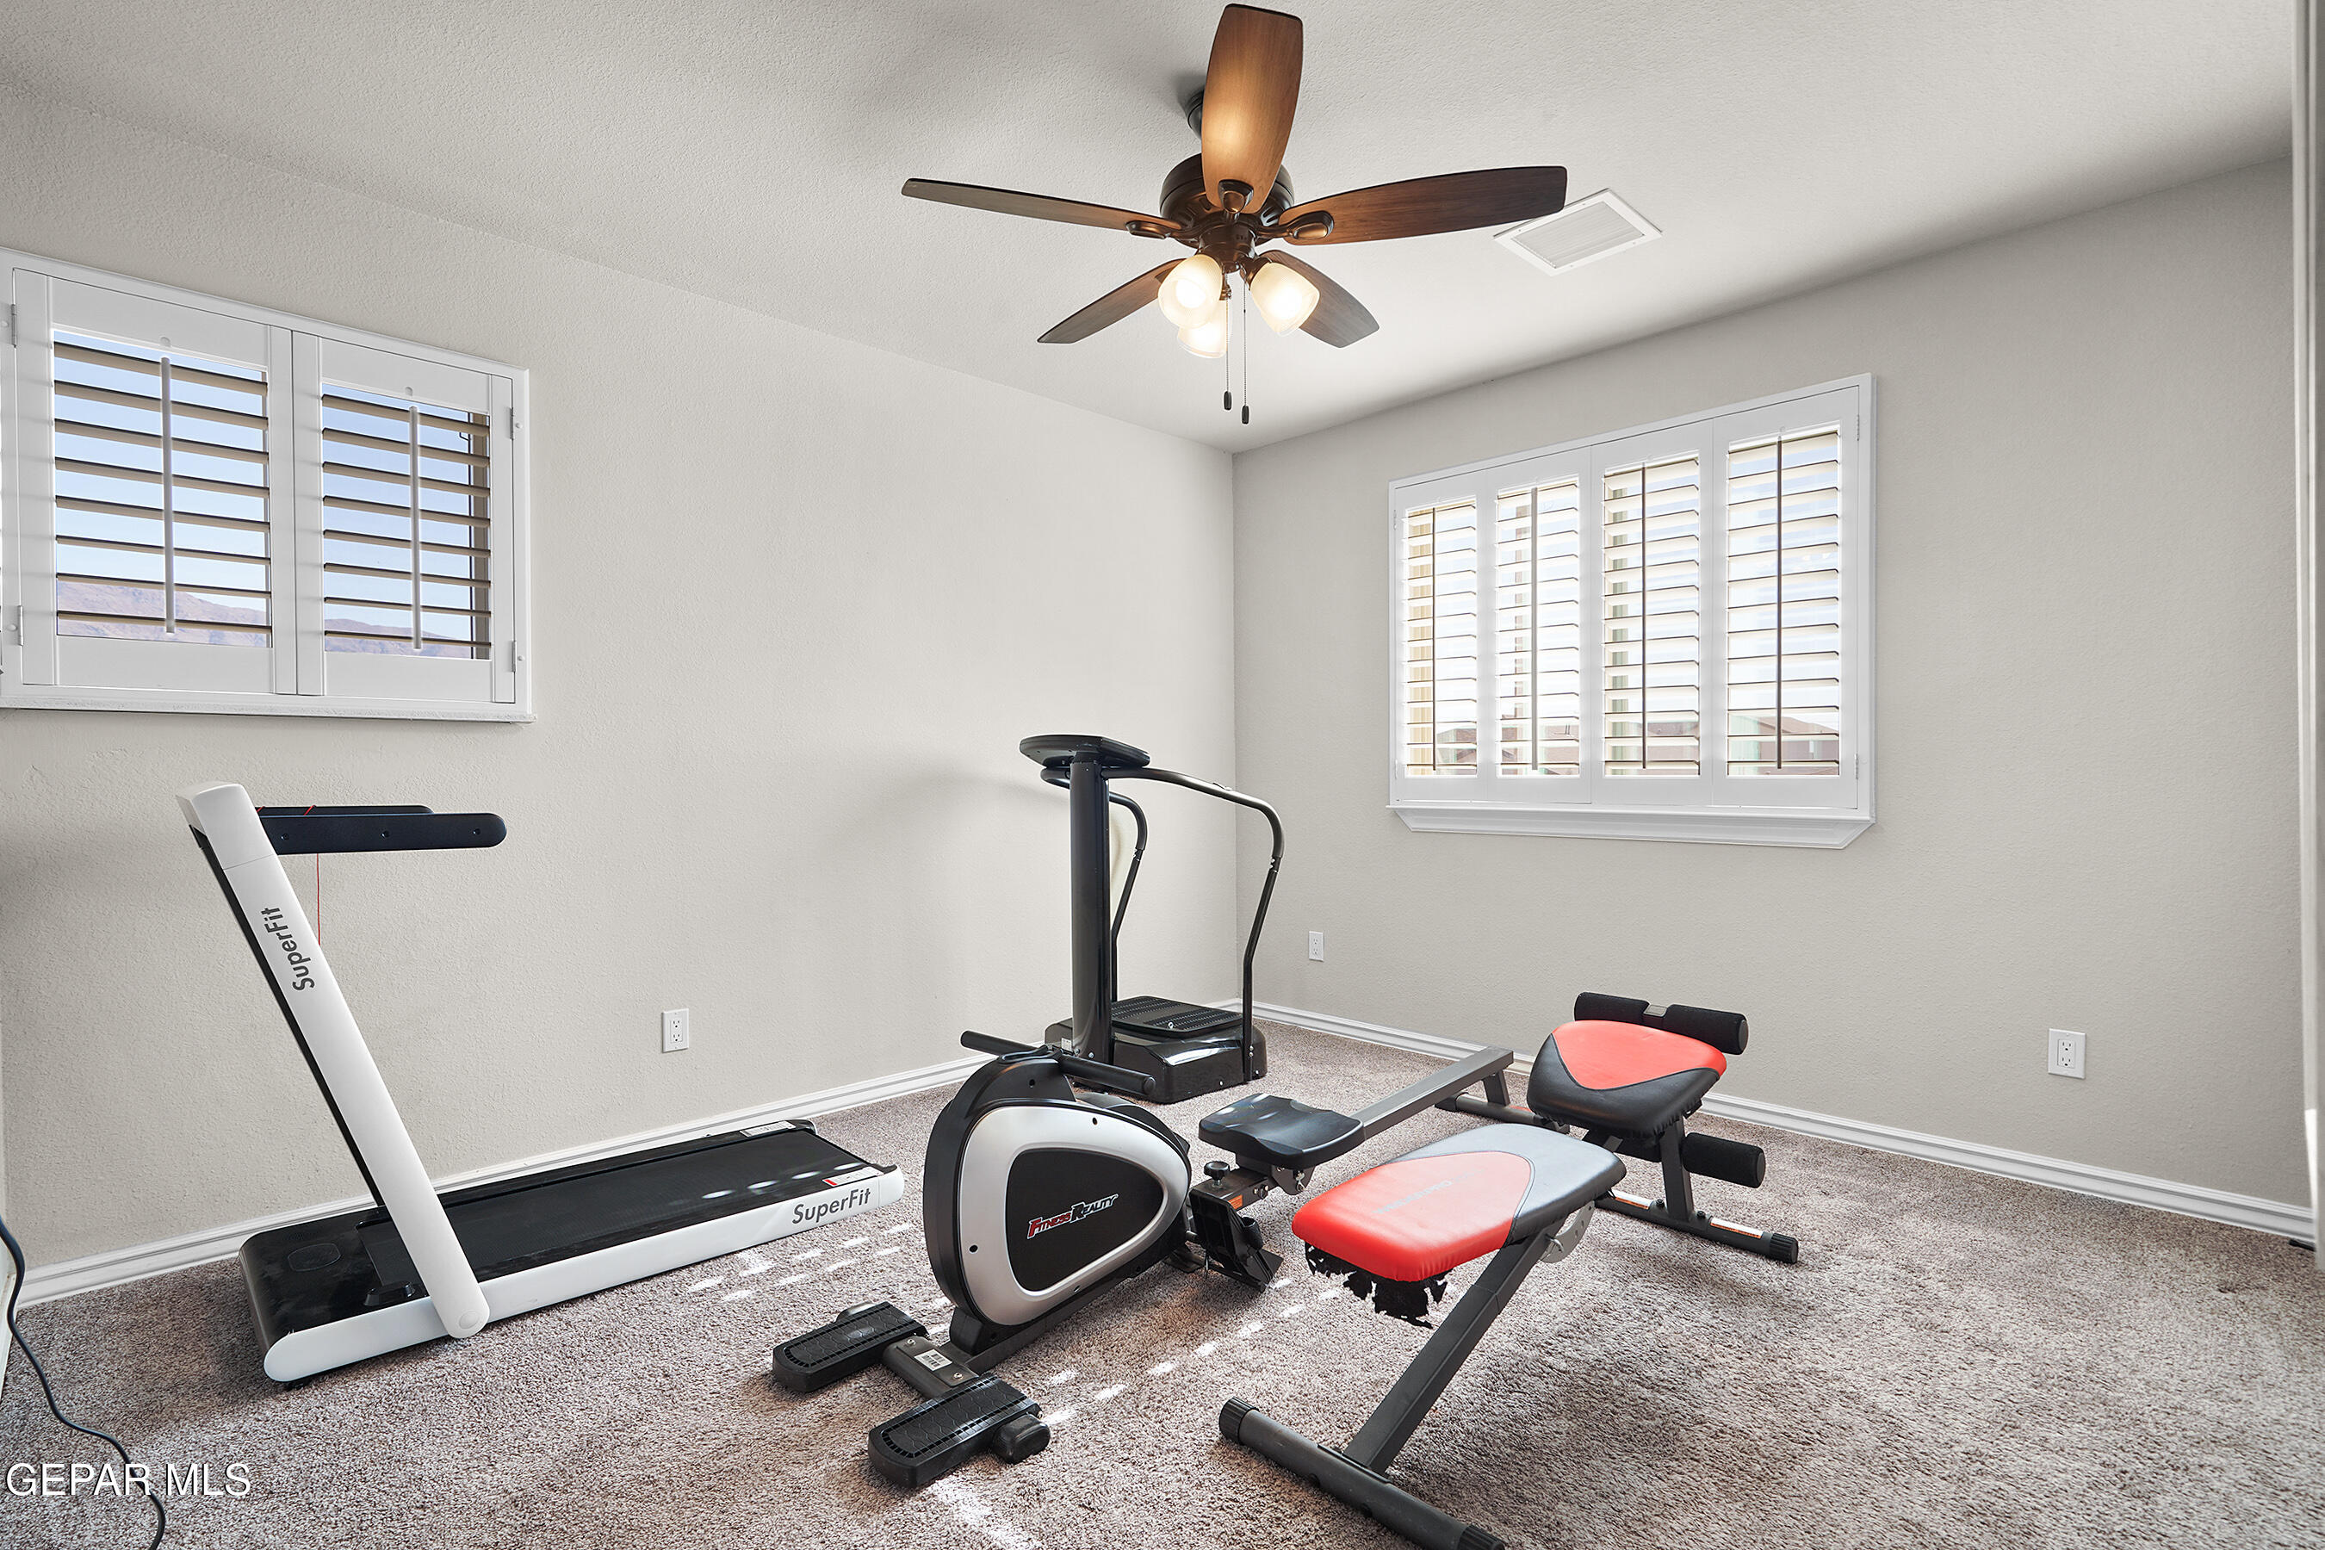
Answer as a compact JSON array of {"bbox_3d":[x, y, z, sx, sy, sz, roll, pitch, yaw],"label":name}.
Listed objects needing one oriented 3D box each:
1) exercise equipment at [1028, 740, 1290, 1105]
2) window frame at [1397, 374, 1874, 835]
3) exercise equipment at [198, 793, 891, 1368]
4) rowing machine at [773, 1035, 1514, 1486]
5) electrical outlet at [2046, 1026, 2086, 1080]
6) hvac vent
[{"bbox_3d":[-0.064,0.456,3.551,0.800,1.190,0.620,-1,1,-45],"label":"exercise equipment"},{"bbox_3d":[1.406,-0.453,3.382,0.080,1.295,1.530,-1,1,-45],"label":"window frame"},{"bbox_3d":[-1.315,0.540,2.345,1.286,1.067,0.650,-1,1,-39],"label":"exercise equipment"},{"bbox_3d":[0.273,0.774,2.424,2.200,0.570,0.510,-1,1,-45],"label":"rowing machine"},{"bbox_3d":[2.261,0.698,2.582,0.012,0.114,0.070,-1,1,-45],"label":"electrical outlet"},{"bbox_3d":[1.068,-1.380,2.654,0.310,0.020,0.305,-1,1,-45],"label":"hvac vent"}]

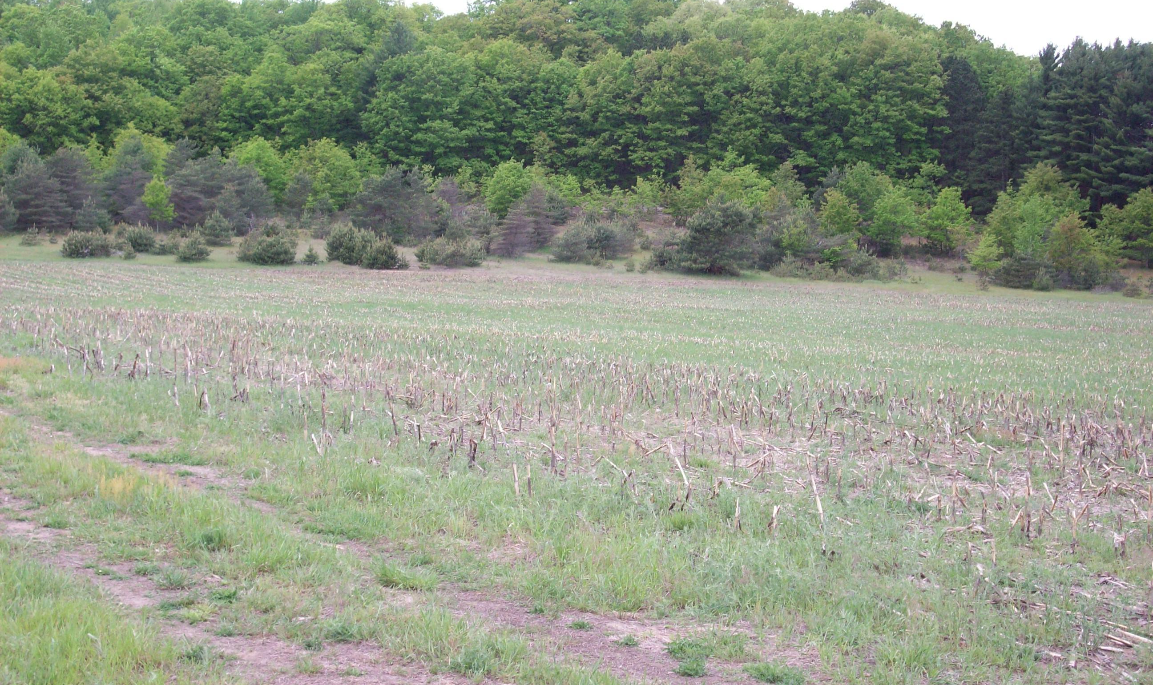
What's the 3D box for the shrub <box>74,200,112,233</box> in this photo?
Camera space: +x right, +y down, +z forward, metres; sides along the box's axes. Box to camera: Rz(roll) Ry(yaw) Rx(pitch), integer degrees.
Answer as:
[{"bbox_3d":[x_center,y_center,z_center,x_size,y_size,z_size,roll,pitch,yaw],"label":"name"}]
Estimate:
[{"bbox_3d":[-21.245,-5.480,79.000,1.650,1.535,1.582,0,4,0],"label":"shrub"}]

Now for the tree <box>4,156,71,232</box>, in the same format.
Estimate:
[{"bbox_3d":[-27.483,-7.602,92.000,3.341,3.748,3.074,0,2,0],"label":"tree"}]

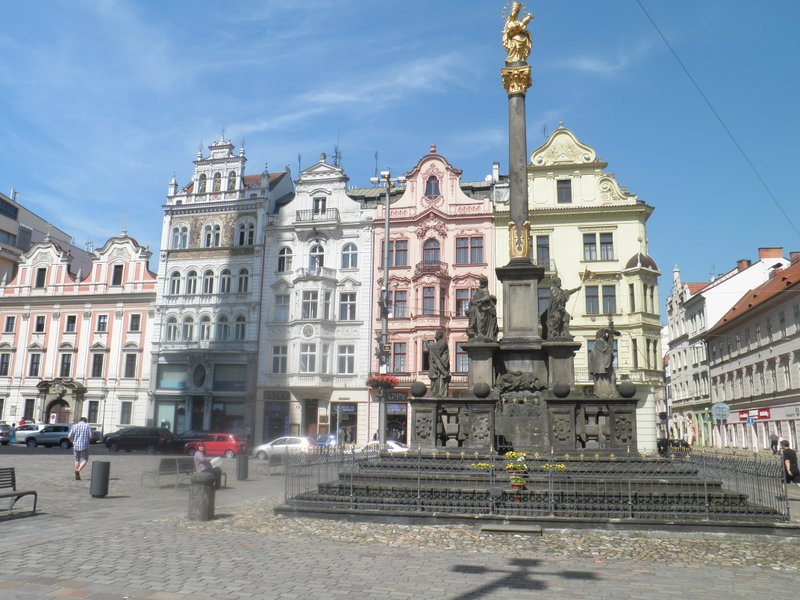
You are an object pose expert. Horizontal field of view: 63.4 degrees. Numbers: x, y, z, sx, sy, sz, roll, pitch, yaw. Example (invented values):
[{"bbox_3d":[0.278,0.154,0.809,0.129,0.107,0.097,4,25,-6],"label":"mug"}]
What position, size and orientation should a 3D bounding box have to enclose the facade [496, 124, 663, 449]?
[{"bbox_3d":[13.411,-0.158,51.836,10.840,24.140,12.000,-1,-11,12],"label":"facade"}]

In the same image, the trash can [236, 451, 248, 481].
[{"bbox_3d":[-4.938,5.248,20.300,0.380,0.820,0.380,1,-11,0],"label":"trash can"}]

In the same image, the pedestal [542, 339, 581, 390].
[{"bbox_3d":[3.656,1.497,14.603,0.881,1.128,0.800,-2,-12,12],"label":"pedestal"}]

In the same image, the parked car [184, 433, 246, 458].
[{"bbox_3d":[-10.861,8.590,38.200,3.600,1.510,1.630,-1,-11,12],"label":"parked car"}]

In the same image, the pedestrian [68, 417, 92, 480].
[{"bbox_3d":[-9.124,4.228,18.500,0.600,1.780,0.500,6,-12,-25],"label":"pedestrian"}]

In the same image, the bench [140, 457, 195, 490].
[{"bbox_3d":[-6.470,4.831,18.200,0.620,0.800,1.850,-1,-11,12],"label":"bench"}]

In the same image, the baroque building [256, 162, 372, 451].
[{"bbox_3d":[-5.211,0.659,55.749,8.930,23.210,11.000,-1,-11,12],"label":"baroque building"}]

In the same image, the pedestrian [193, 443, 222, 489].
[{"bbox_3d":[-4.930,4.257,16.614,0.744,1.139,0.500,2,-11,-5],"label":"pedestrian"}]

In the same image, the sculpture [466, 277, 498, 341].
[{"bbox_3d":[1.914,0.214,15.057,0.756,1.562,0.500,-2,-12,15],"label":"sculpture"}]

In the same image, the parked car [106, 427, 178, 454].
[{"bbox_3d":[-15.613,8.587,39.326,4.300,1.550,1.780,-2,-12,12],"label":"parked car"}]

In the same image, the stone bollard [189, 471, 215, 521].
[{"bbox_3d":[-3.454,3.394,11.291,0.440,0.795,0.440,1,-11,0],"label":"stone bollard"}]

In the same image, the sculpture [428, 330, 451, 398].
[{"bbox_3d":[0.890,1.494,14.800,0.500,1.530,0.530,2,-11,-8],"label":"sculpture"}]

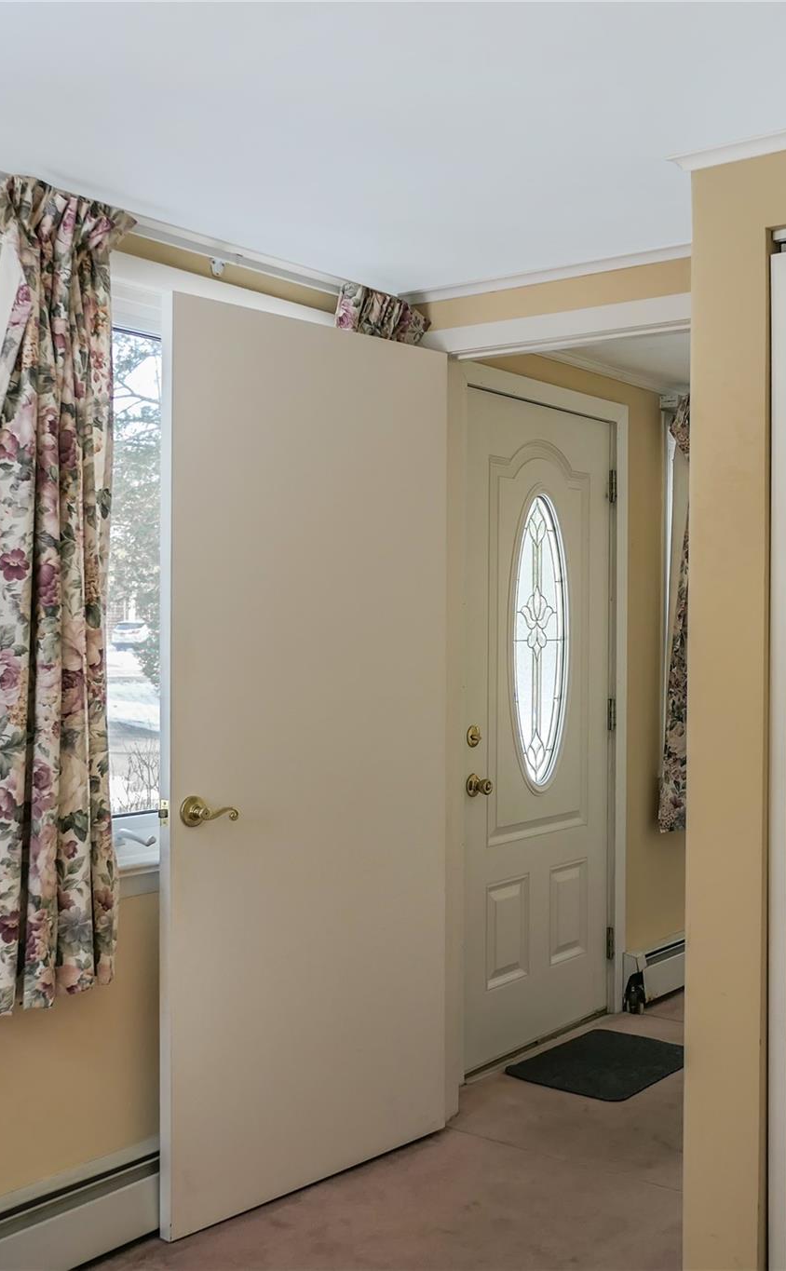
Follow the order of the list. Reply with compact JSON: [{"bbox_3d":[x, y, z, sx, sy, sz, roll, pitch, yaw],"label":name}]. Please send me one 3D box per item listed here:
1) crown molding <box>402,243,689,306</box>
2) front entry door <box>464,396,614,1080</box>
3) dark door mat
[{"bbox_3d":[0.414,-0.909,3.177,0.981,0.034,0.041,0,0,38],"label":"crown molding"},{"bbox_3d":[0.464,0.286,4.161,0.046,2.075,0.899,0,0,38],"label":"front entry door"},{"bbox_3d":[0.661,1.332,3.960,0.409,0.010,0.589,0,0,38],"label":"dark door mat"}]

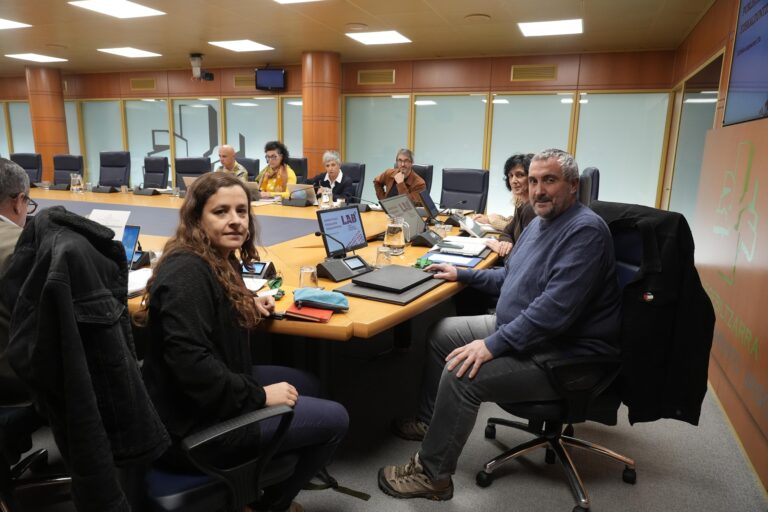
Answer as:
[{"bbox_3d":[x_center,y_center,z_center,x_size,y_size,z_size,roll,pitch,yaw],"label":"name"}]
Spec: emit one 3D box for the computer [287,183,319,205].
[{"bbox_3d":[-0.896,-0.694,5.694,0.310,0.220,0.120,8,13,29],"label":"computer"}]

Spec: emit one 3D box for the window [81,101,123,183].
[{"bbox_3d":[-5.148,-1.852,9.518,1.052,2.030,0.060,6,13,21],"label":"window"}]

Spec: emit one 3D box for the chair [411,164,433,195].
[{"bbox_3d":[0.231,-0.381,5.459,0.640,1.150,0.660,8,14,29],"label":"chair"}]

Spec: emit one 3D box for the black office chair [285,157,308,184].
[{"bbox_3d":[-1.187,-0.582,6.163,0.600,1.180,0.640,5,12,18],"label":"black office chair"}]

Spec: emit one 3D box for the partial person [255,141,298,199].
[{"bbox_3d":[-1.221,-0.604,5.802,0.500,1.360,0.720,6,12,21],"label":"partial person"}]

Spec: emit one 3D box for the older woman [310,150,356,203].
[{"bbox_3d":[-0.598,-0.484,5.682,0.520,1.310,0.720,3,12,6],"label":"older woman"}]

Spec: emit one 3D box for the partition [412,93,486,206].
[{"bbox_3d":[0.909,-1.319,7.513,1.100,2.010,0.070,6,12,21],"label":"partition"}]

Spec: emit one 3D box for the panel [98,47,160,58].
[{"bbox_3d":[-3.516,-2.843,7.103,0.600,0.050,0.600,6,13,21],"label":"panel"}]

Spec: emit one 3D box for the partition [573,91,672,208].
[{"bbox_3d":[2.930,-1.035,6.545,1.070,2.040,0.050,6,12,20],"label":"partition"}]

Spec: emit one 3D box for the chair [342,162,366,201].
[{"bbox_3d":[-0.578,-0.493,6.036,0.620,1.180,0.660,7,13,24],"label":"chair"}]

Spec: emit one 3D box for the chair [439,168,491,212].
[{"bbox_3d":[0.728,-0.313,5.250,0.600,1.110,0.640,6,12,23],"label":"chair"}]

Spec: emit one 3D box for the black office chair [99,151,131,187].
[{"bbox_3d":[-3.982,-0.871,7.358,0.620,1.220,0.660,3,12,7],"label":"black office chair"}]

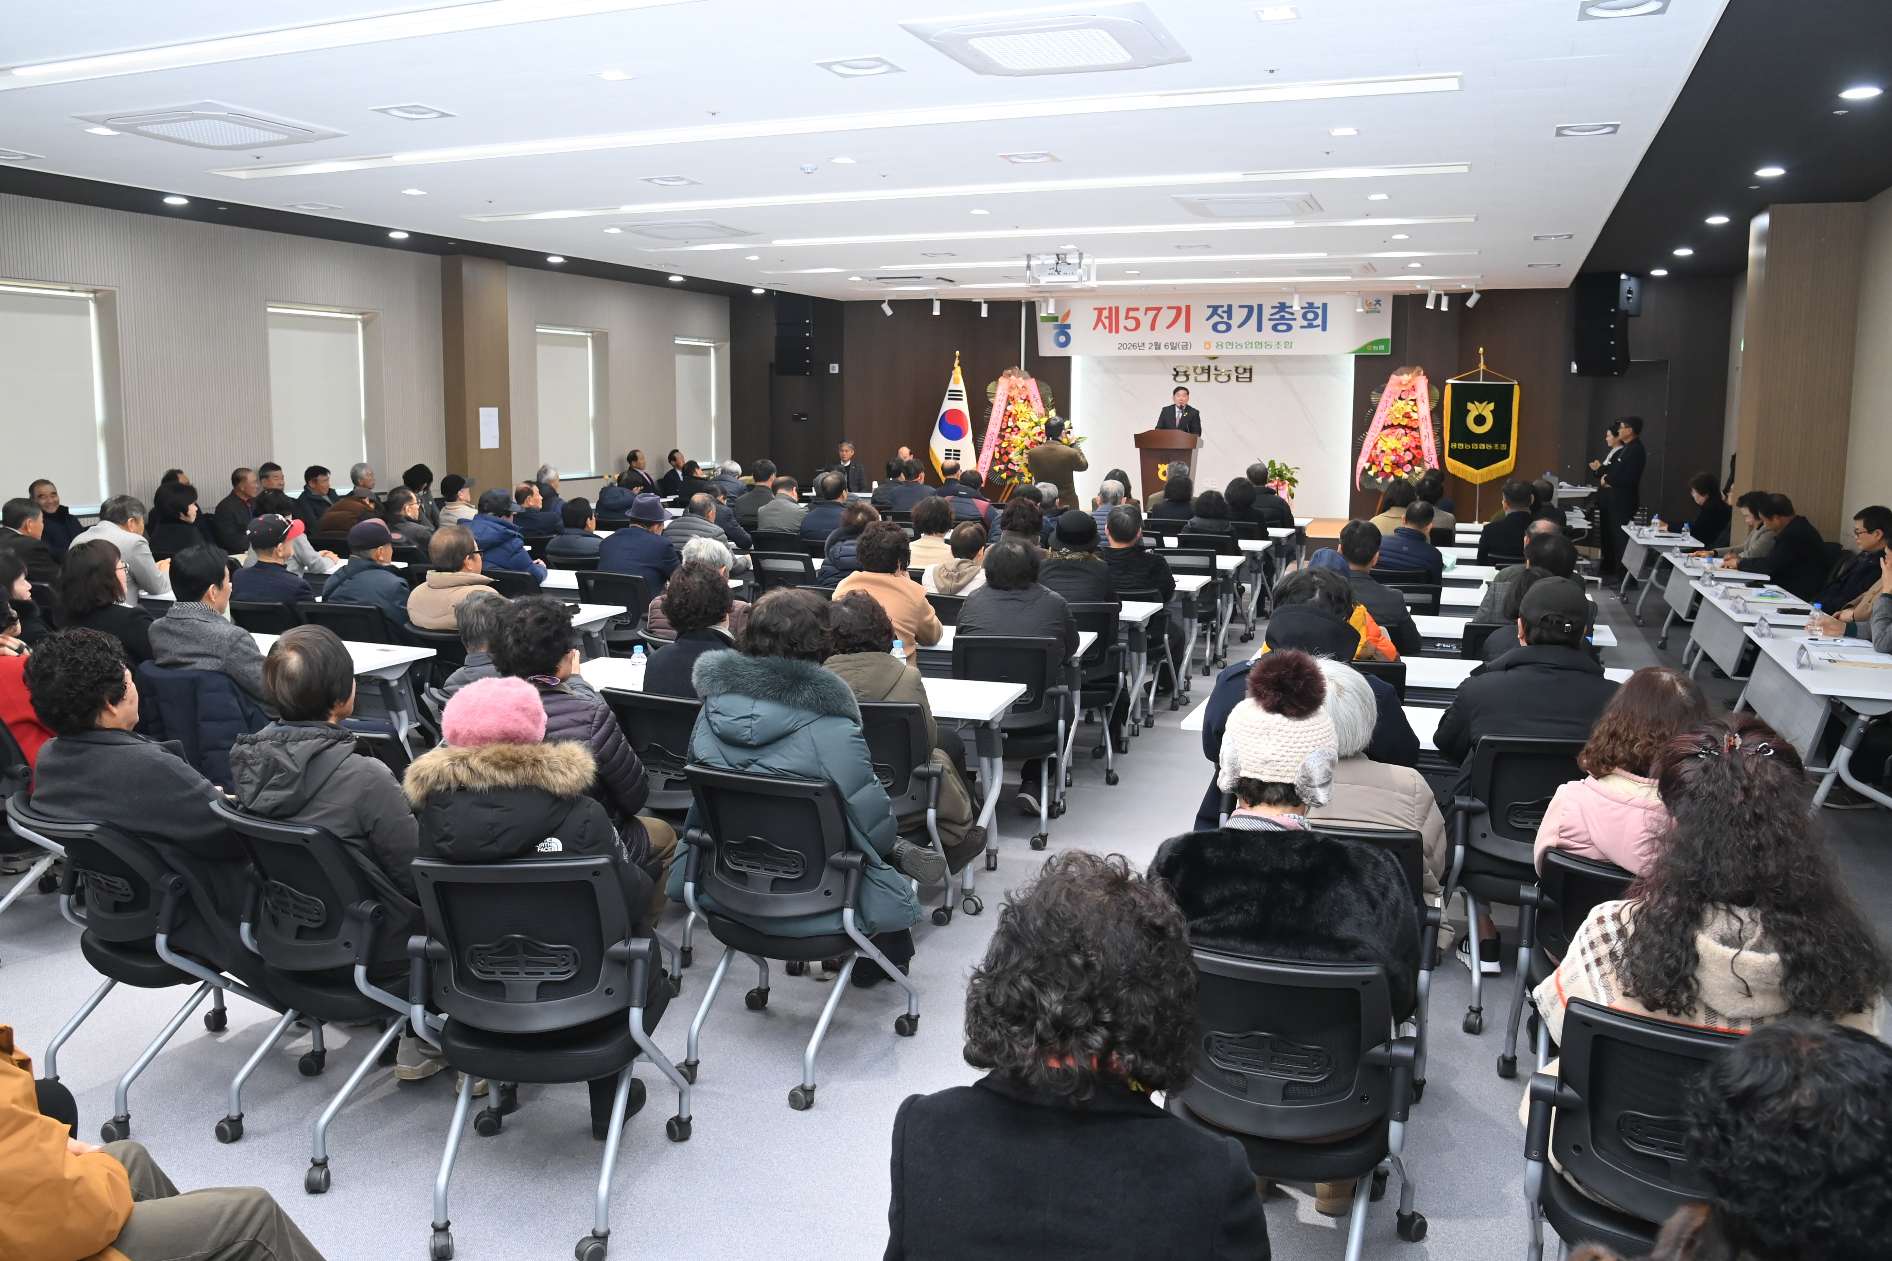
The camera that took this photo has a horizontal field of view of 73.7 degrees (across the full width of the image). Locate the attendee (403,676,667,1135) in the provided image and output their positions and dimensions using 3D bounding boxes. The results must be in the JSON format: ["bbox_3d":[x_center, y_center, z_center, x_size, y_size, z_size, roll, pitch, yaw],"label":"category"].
[{"bbox_3d":[-0.911,0.670,3.042,0.600,1.180,0.720,1,10,-1],"label":"attendee"}]

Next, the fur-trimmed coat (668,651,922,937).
[{"bbox_3d":[-0.397,0.437,3.520,0.570,0.830,0.520,6,11,25],"label":"fur-trimmed coat"}]

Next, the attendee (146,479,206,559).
[{"bbox_3d":[-4.788,-0.315,8.033,0.500,1.240,0.750,8,12,35],"label":"attendee"}]

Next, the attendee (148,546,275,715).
[{"bbox_3d":[-2.482,0.293,4.638,0.540,1.250,0.700,6,12,28],"label":"attendee"}]

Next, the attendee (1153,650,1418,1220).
[{"bbox_3d":[0.658,0.691,2.579,0.540,1.360,0.750,3,10,13],"label":"attendee"}]

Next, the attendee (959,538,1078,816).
[{"bbox_3d":[0.317,0.212,5.469,0.540,1.260,0.750,3,10,17],"label":"attendee"}]

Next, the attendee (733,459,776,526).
[{"bbox_3d":[-1.535,-0.770,10.636,0.520,1.310,0.750,6,12,28],"label":"attendee"}]

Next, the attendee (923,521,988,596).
[{"bbox_3d":[0.089,0.030,6.627,0.480,1.200,0.750,6,11,26],"label":"attendee"}]

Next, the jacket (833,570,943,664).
[{"bbox_3d":[-0.266,0.018,5.752,0.520,0.620,0.450,5,11,27],"label":"jacket"}]

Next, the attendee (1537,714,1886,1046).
[{"bbox_3d":[1.377,0.762,2.287,0.580,1.270,0.750,5,11,26],"label":"attendee"}]

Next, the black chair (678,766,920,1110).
[{"bbox_3d":[-0.414,0.771,3.453,0.550,0.840,0.570,4,10,20],"label":"black chair"}]

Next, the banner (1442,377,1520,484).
[{"bbox_3d":[7.038,-2.610,16.583,0.932,1.363,0.060,5,11,23],"label":"banner"}]

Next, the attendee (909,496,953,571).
[{"bbox_3d":[-0.090,-0.190,7.697,0.460,1.250,0.750,5,11,23],"label":"attendee"}]

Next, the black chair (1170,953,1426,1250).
[{"bbox_3d":[0.646,0.938,2.510,0.550,0.840,0.570,5,11,23],"label":"black chair"}]

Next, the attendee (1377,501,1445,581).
[{"bbox_3d":[2.724,-0.167,7.545,0.520,1.240,0.700,5,11,22],"label":"attendee"}]

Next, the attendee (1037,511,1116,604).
[{"bbox_3d":[0.740,0.017,6.488,0.540,1.300,0.780,5,11,23],"label":"attendee"}]

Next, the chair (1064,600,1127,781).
[{"bbox_3d":[0.629,0.260,6.419,0.550,0.860,0.570,0,10,-9],"label":"chair"}]

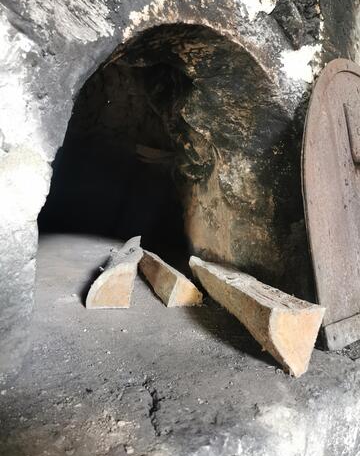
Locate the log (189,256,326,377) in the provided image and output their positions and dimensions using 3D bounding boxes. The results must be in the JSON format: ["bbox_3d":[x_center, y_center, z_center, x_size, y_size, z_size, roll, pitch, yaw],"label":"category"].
[{"bbox_3d":[0.117,0.140,0.775,0.085,0.100,0.510,-1,5,-11],"label":"log"}]

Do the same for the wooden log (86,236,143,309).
[{"bbox_3d":[-0.178,0.110,1.124,0.105,0.103,0.550,0,5,-5],"label":"wooden log"}]

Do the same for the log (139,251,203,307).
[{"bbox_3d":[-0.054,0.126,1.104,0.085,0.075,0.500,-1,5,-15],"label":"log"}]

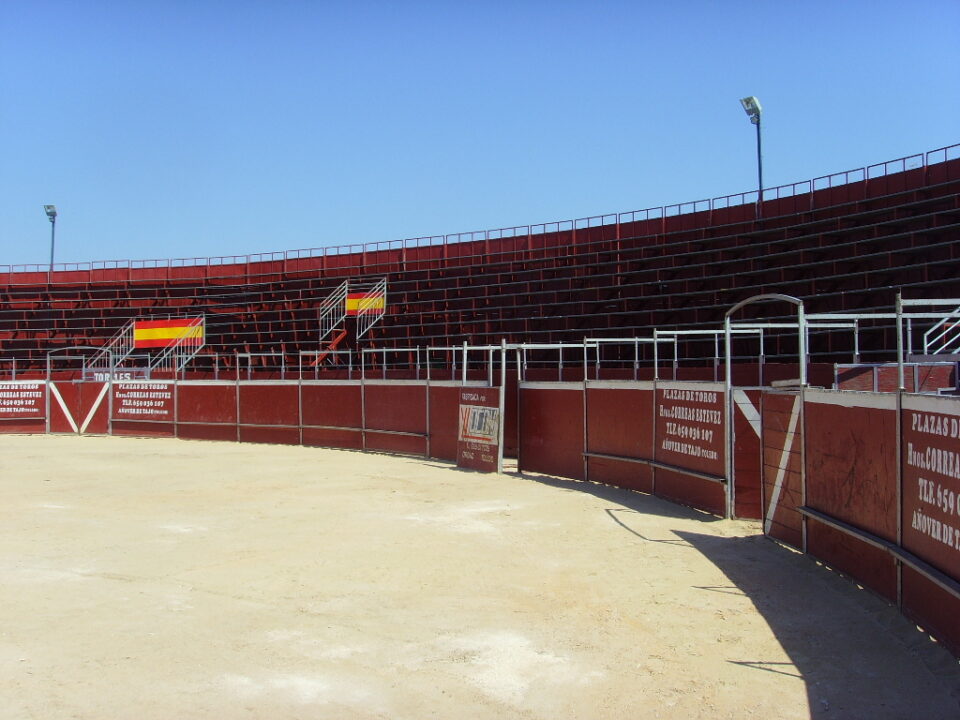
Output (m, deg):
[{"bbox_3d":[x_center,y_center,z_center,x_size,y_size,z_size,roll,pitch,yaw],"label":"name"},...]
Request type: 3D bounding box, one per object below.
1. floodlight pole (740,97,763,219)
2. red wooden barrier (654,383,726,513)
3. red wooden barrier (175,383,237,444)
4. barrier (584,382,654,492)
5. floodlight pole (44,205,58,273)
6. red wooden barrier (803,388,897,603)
[{"bbox_3d":[6.411,-4.736,25.220,0.340,2.800,0.420,0,-1,-32],"label":"floodlight pole"},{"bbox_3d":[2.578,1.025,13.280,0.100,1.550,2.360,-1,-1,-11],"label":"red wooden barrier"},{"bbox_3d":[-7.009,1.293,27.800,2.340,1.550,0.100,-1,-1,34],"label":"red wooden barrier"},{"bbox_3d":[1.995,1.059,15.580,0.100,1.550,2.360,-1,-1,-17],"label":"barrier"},{"bbox_3d":[-15.556,-4.380,39.152,0.420,2.550,0.340,-1,-1,9],"label":"floodlight pole"},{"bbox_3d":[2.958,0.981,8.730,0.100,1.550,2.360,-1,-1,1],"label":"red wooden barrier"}]

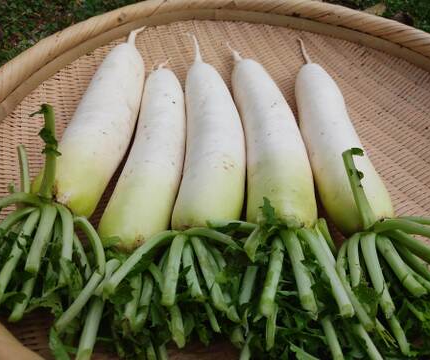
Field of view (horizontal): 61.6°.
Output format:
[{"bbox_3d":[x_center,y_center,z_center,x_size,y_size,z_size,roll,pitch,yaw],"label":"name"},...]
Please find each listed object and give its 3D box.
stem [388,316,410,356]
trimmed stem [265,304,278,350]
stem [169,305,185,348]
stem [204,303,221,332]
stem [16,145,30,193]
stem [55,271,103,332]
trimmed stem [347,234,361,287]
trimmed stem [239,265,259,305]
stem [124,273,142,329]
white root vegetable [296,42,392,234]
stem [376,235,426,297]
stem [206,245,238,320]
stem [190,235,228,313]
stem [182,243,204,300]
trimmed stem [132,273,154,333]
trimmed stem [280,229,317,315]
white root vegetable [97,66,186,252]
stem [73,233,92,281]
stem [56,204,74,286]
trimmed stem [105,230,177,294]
[{"bbox_3d":[0.158,0.129,0.314,0.011,0.011,0.044,-6,52,-3],"label":"stem"},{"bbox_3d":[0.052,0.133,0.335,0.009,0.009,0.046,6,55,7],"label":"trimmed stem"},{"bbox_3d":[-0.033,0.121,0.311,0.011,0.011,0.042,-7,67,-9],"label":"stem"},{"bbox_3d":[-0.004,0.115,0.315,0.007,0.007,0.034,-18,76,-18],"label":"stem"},{"bbox_3d":[-0.205,-0.012,0.387,0.009,0.009,0.066,-16,64,-13],"label":"stem"},{"bbox_3d":[-0.114,0.102,0.304,0.008,0.008,0.054,25,68,23],"label":"stem"},{"bbox_3d":[0.127,0.072,0.325,0.010,0.011,0.050,6,62,7],"label":"trimmed stem"},{"bbox_3d":[0.034,0.096,0.343,0.011,0.011,0.044,13,58,14],"label":"trimmed stem"},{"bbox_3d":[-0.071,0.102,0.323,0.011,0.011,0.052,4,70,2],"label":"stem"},{"bbox_3d":[0.146,-0.079,0.473,0.076,0.065,0.340,-4,48,-1],"label":"white root vegetable"},{"bbox_3d":[0.176,0.081,0.342,0.014,0.017,0.058,-24,73,-23],"label":"stem"},{"bbox_3d":[0.007,0.096,0.339,0.010,0.015,0.072,-17,67,-12],"label":"stem"},{"bbox_3d":[-0.006,0.090,0.348,0.011,0.011,0.076,-18,58,-13],"label":"stem"},{"bbox_3d":[-0.020,0.082,0.327,0.011,0.013,0.051,-9,64,-11],"label":"stem"},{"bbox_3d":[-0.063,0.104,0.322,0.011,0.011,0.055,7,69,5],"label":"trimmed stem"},{"bbox_3d":[0.073,0.077,0.315,0.013,0.011,0.077,-8,56,-6],"label":"trimmed stem"},{"bbox_3d":[-0.070,-0.052,0.435,0.070,0.069,0.302,1,47,3],"label":"white root vegetable"},{"bbox_3d":[-0.138,0.079,0.375,0.009,0.009,0.054,-21,72,-15],"label":"stem"},{"bbox_3d":[-0.155,0.065,0.367,0.010,0.015,0.082,-13,66,-8],"label":"stem"},{"bbox_3d":[-0.065,0.069,0.319,0.076,0.011,0.012,-40,57,-20],"label":"trimmed stem"}]

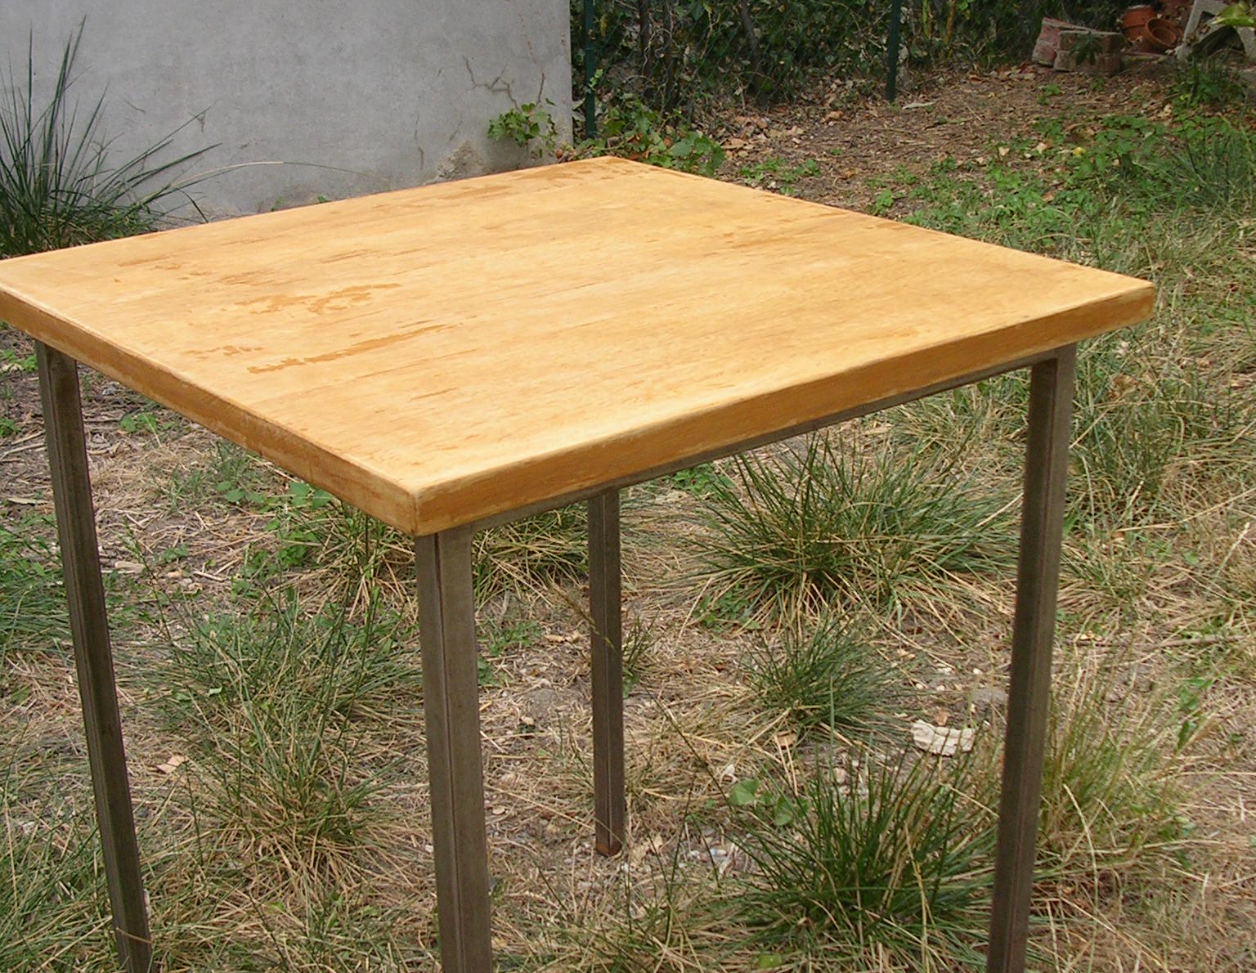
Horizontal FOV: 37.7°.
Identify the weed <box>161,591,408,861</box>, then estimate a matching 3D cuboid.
[{"bbox_3d":[-0.415,0.270,2.220,0.300,0.250,0.260,-1,21,0],"label":"weed"}]

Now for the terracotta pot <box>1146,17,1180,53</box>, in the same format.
[{"bbox_3d":[1.981,-1.665,6.898,0.138,0.120,0.138,17,61,-6],"label":"terracotta pot"}]

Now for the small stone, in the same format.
[{"bbox_3d":[0.381,0.303,2.223,0.074,0.028,0.050,3,21,10],"label":"small stone"}]

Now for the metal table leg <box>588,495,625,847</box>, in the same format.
[{"bbox_3d":[-0.025,0.062,1.891,0.025,0.722,0.025,-17,26,-36],"label":"metal table leg"}]

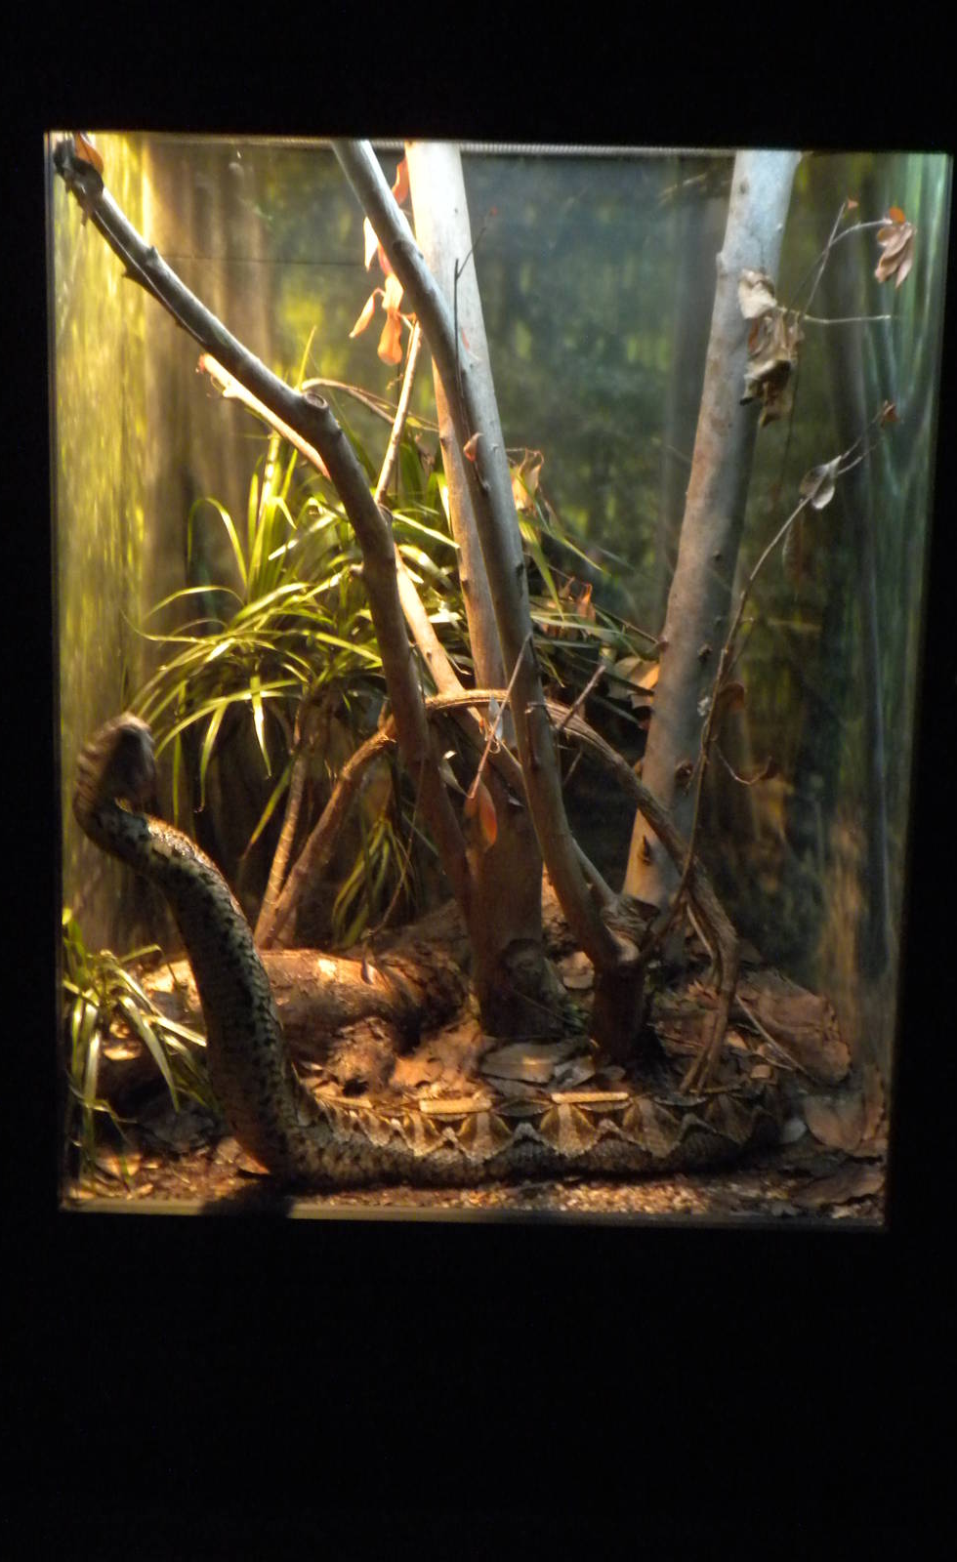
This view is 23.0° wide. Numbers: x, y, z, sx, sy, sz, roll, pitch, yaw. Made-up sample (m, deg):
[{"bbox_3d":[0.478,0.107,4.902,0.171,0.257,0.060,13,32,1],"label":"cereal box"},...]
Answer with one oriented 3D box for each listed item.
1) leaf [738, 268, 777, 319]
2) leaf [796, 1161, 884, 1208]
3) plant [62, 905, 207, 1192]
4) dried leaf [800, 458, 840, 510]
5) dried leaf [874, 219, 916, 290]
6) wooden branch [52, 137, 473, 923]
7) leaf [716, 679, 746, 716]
[{"bbox_3d":[0.256,-0.447,2.153,0.036,0.046,0.030,1,11,0],"label":"leaf"},{"bbox_3d":[0.329,0.367,2.131,0.080,0.028,0.060,1,11,0],"label":"leaf"},{"bbox_3d":[-0.324,0.244,2.151,0.159,0.236,0.170,1,11,0],"label":"plant"},{"bbox_3d":[0.318,-0.277,2.187,0.037,0.050,0.025,1,11,0],"label":"dried leaf"},{"bbox_3d":[0.369,-0.466,2.077,0.037,0.063,0.030,1,11,0],"label":"dried leaf"},{"bbox_3d":[-0.179,-0.197,2.128,0.382,0.730,0.290,1,11,0],"label":"wooden branch"},{"bbox_3d":[0.247,-0.082,2.297,0.030,0.036,0.020,1,11,0],"label":"leaf"}]

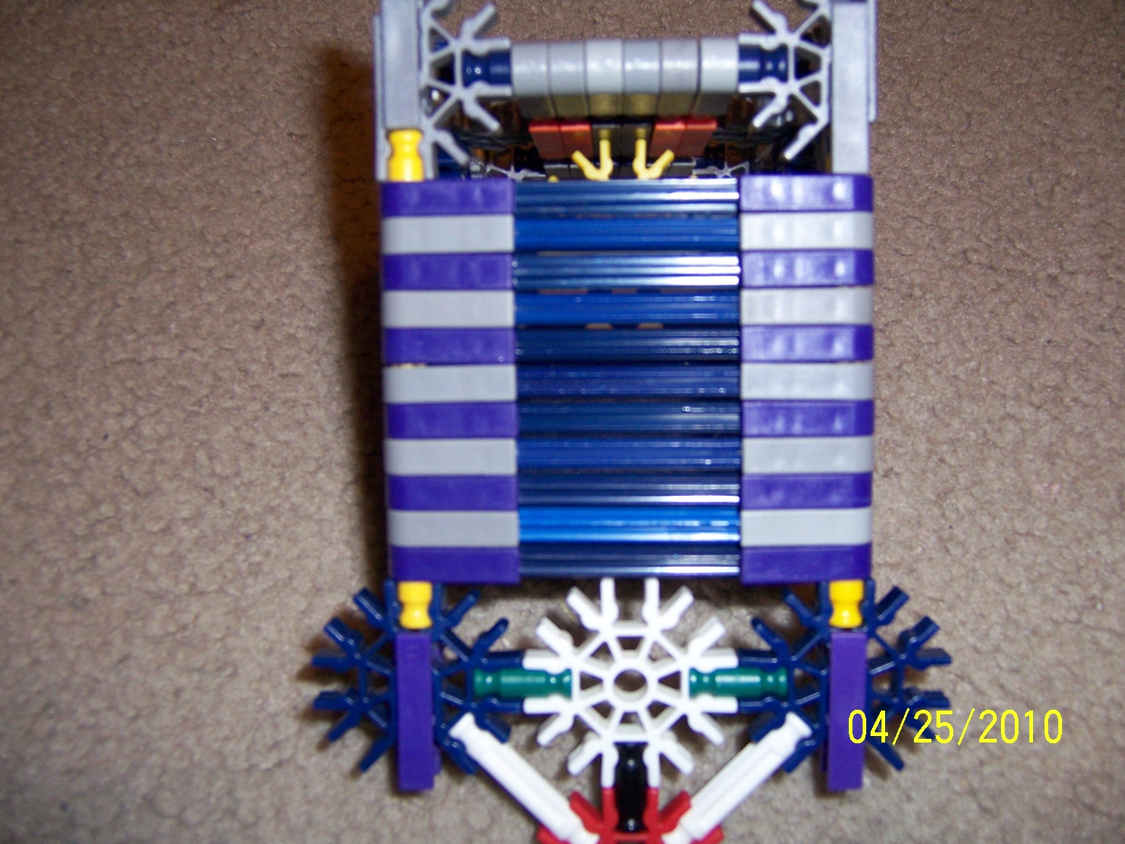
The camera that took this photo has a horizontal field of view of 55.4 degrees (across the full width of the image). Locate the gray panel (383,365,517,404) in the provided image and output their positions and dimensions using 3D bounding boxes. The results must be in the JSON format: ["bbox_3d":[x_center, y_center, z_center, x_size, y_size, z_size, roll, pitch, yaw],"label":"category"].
[{"bbox_3d":[-0.019,-0.006,0.183,0.022,0.009,0.006,-1,94,0],"label":"gray panel"}]

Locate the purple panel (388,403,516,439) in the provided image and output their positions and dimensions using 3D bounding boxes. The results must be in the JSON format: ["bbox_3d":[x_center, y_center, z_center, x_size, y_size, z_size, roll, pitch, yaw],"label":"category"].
[{"bbox_3d":[-0.019,-0.001,0.187,0.022,0.012,0.006,-1,94,0],"label":"purple panel"}]

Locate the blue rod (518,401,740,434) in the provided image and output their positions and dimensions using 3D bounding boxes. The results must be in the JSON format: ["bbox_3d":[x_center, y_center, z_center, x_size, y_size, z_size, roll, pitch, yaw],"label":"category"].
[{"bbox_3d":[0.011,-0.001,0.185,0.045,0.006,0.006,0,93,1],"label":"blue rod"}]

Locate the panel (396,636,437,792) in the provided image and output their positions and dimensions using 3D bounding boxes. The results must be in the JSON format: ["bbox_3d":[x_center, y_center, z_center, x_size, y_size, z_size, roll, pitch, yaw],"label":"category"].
[{"bbox_3d":[-0.025,0.049,0.194,0.006,0.018,0.028,0,94,1],"label":"panel"}]

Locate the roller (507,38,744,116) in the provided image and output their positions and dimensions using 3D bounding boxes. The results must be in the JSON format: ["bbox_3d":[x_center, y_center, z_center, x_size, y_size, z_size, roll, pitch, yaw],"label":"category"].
[{"bbox_3d":[0.011,-0.060,0.186,0.037,0.023,0.009,-1,94,0],"label":"roller"}]

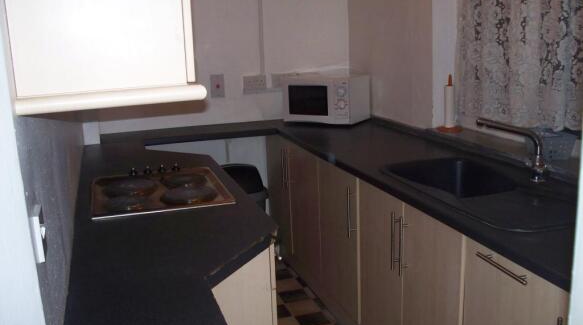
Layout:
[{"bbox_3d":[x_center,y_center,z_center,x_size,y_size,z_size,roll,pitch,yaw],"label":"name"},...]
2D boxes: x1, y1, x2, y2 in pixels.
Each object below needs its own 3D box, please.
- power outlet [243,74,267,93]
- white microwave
[{"bbox_3d":[-0.234,-0.510,3.890,0.146,0.090,0.026,-6,13,-17],"label":"power outlet"},{"bbox_3d":[0.226,-0.401,3.829,0.460,0.266,0.305,5,14,29],"label":"white microwave"}]

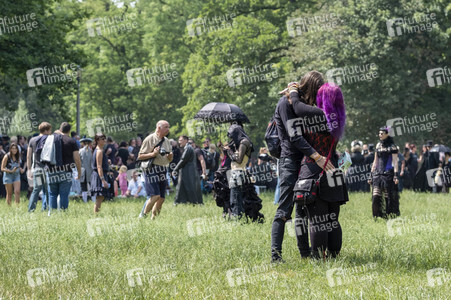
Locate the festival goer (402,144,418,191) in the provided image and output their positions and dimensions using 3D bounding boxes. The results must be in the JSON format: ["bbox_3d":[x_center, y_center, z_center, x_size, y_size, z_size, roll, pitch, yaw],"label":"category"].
[{"bbox_3d":[6.310,0.600,57.500,0.380,1.670,0.500,0,-1,20],"label":"festival goer"}]

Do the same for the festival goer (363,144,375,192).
[{"bbox_3d":[4.891,0.683,57.000,0.520,1.737,0.400,0,-1,-24],"label":"festival goer"}]

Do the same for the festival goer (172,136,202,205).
[{"bbox_3d":[-0.932,0.538,42.000,0.680,1.747,0.580,0,-1,-15],"label":"festival goer"}]

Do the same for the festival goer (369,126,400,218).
[{"bbox_3d":[2.903,0.431,31.000,0.550,1.724,0.400,0,-1,18],"label":"festival goer"}]

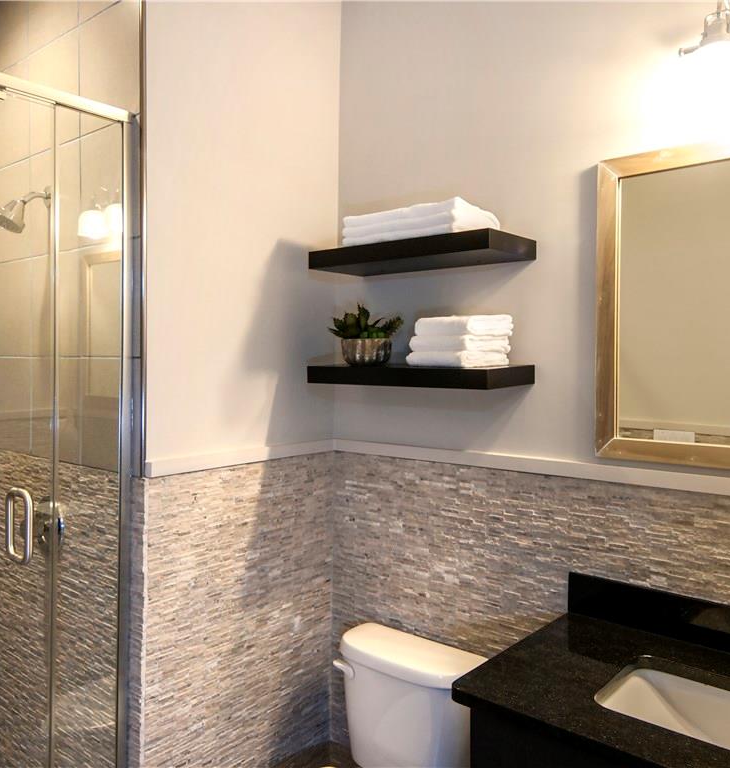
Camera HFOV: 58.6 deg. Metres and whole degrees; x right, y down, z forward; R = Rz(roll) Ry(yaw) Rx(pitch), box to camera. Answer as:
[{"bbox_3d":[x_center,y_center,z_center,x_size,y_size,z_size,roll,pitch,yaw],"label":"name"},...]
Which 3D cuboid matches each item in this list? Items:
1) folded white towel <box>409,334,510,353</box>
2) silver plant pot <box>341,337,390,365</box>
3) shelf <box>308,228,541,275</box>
[{"bbox_3d":[0.258,-0.103,1.751,0.172,0.040,0.240,2,3,39],"label":"folded white towel"},{"bbox_3d":[0.005,-0.096,1.962,0.152,0.087,0.152,0,2,0],"label":"silver plant pot"},{"bbox_3d":[0.150,-0.366,1.864,0.603,0.049,0.263,2,3,39],"label":"shelf"}]

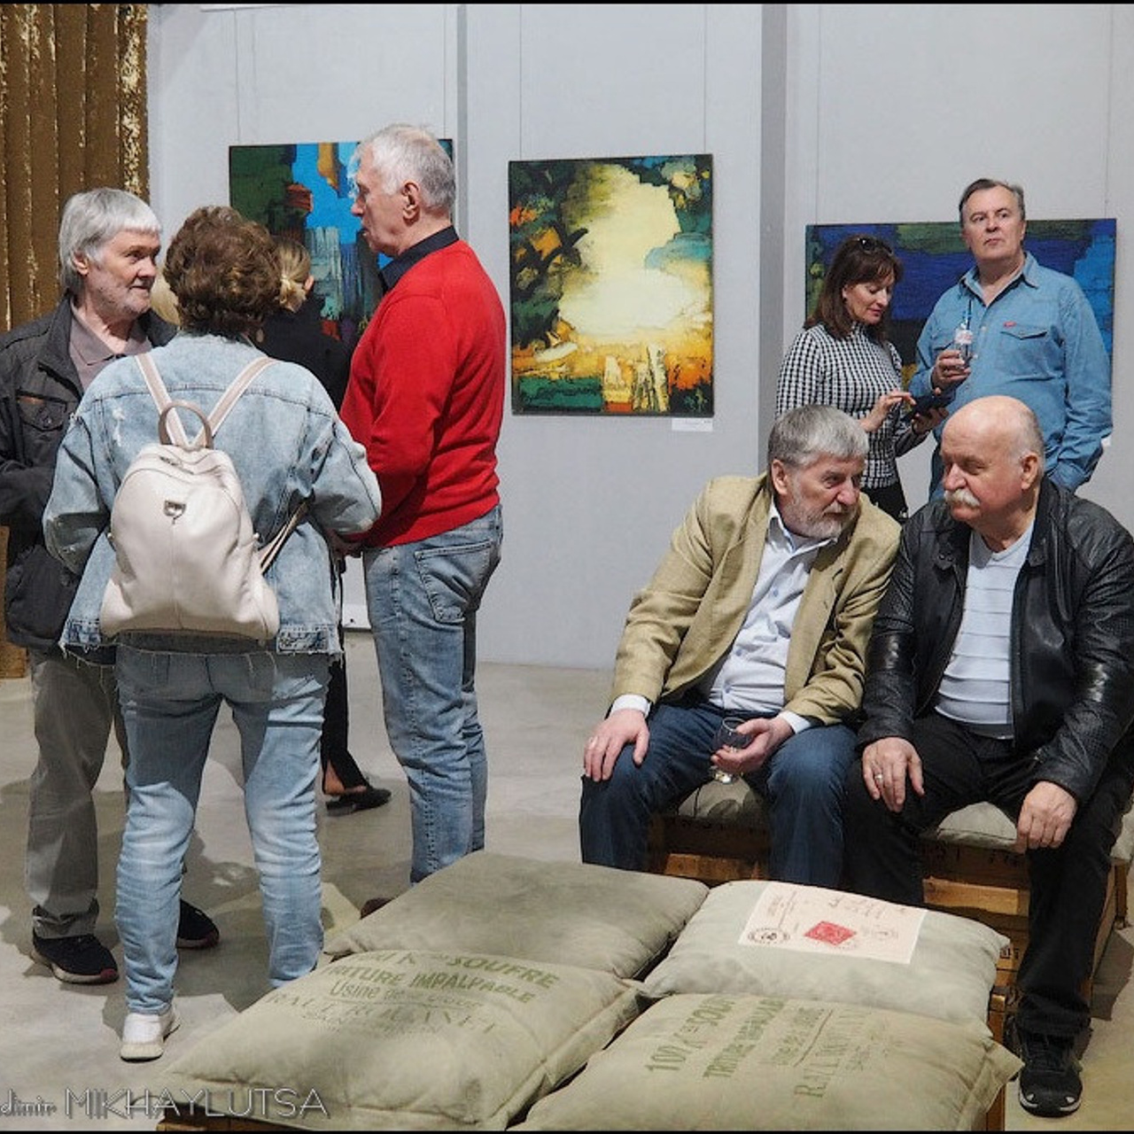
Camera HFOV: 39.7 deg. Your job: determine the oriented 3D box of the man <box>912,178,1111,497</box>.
[{"bbox_3d":[1.289,-0.200,4.570,0.560,1.800,0.390,5,10,30],"label":"man"}]

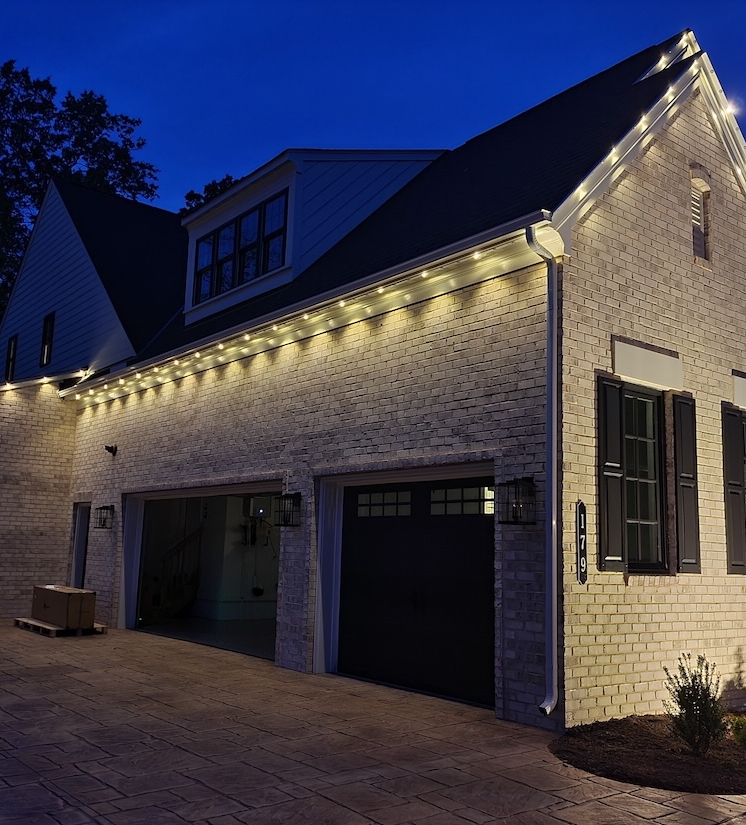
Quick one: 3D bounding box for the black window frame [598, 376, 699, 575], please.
[{"bbox_3d":[2.458,0.602,7.475,1.600,1.700,0.140,9,-12,-38],"label":"black window frame"}]

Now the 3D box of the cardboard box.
[{"bbox_3d":[-4.821,3.019,12.839,0.410,0.500,1.560,9,-12,-38],"label":"cardboard box"}]

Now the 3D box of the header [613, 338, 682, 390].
[{"bbox_3d":[2.572,-0.425,7.643,1.100,0.320,0.050,9,-12,-38],"label":"header"}]

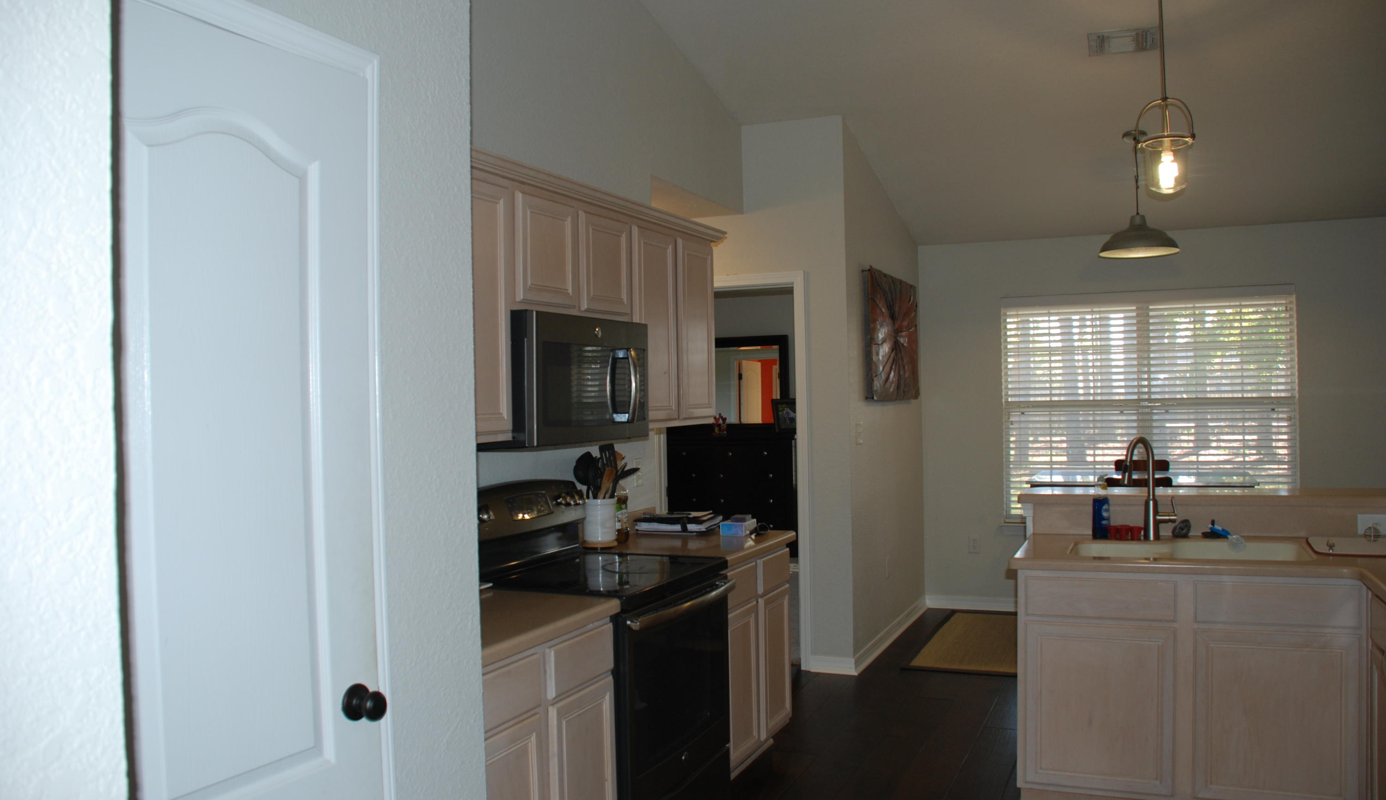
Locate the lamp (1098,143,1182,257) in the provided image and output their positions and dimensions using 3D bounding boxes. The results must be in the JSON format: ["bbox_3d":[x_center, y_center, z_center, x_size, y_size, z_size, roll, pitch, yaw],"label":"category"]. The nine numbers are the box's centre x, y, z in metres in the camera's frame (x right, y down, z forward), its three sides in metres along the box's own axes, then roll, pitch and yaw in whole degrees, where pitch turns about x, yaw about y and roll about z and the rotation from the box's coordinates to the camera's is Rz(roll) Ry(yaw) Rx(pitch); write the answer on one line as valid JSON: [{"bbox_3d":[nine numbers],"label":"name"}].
[{"bbox_3d":[2.308,-1.054,5.370,0.400,0.633,0.400,-1,0,24],"label":"lamp"}]

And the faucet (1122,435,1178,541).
[{"bbox_3d":[1.681,0.328,3.813,0.220,0.398,0.130,-1,0,-33],"label":"faucet"}]

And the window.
[{"bbox_3d":[2.844,0.059,6.561,1.716,1.464,0.070,-1,0,24],"label":"window"}]

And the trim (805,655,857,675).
[{"bbox_3d":[0.740,1.407,5.497,0.264,0.092,0.020,-1,0,24],"label":"trim"}]

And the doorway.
[{"bbox_3d":[0.219,0.392,5.774,0.890,2.141,0.140,-1,0,24],"label":"doorway"}]

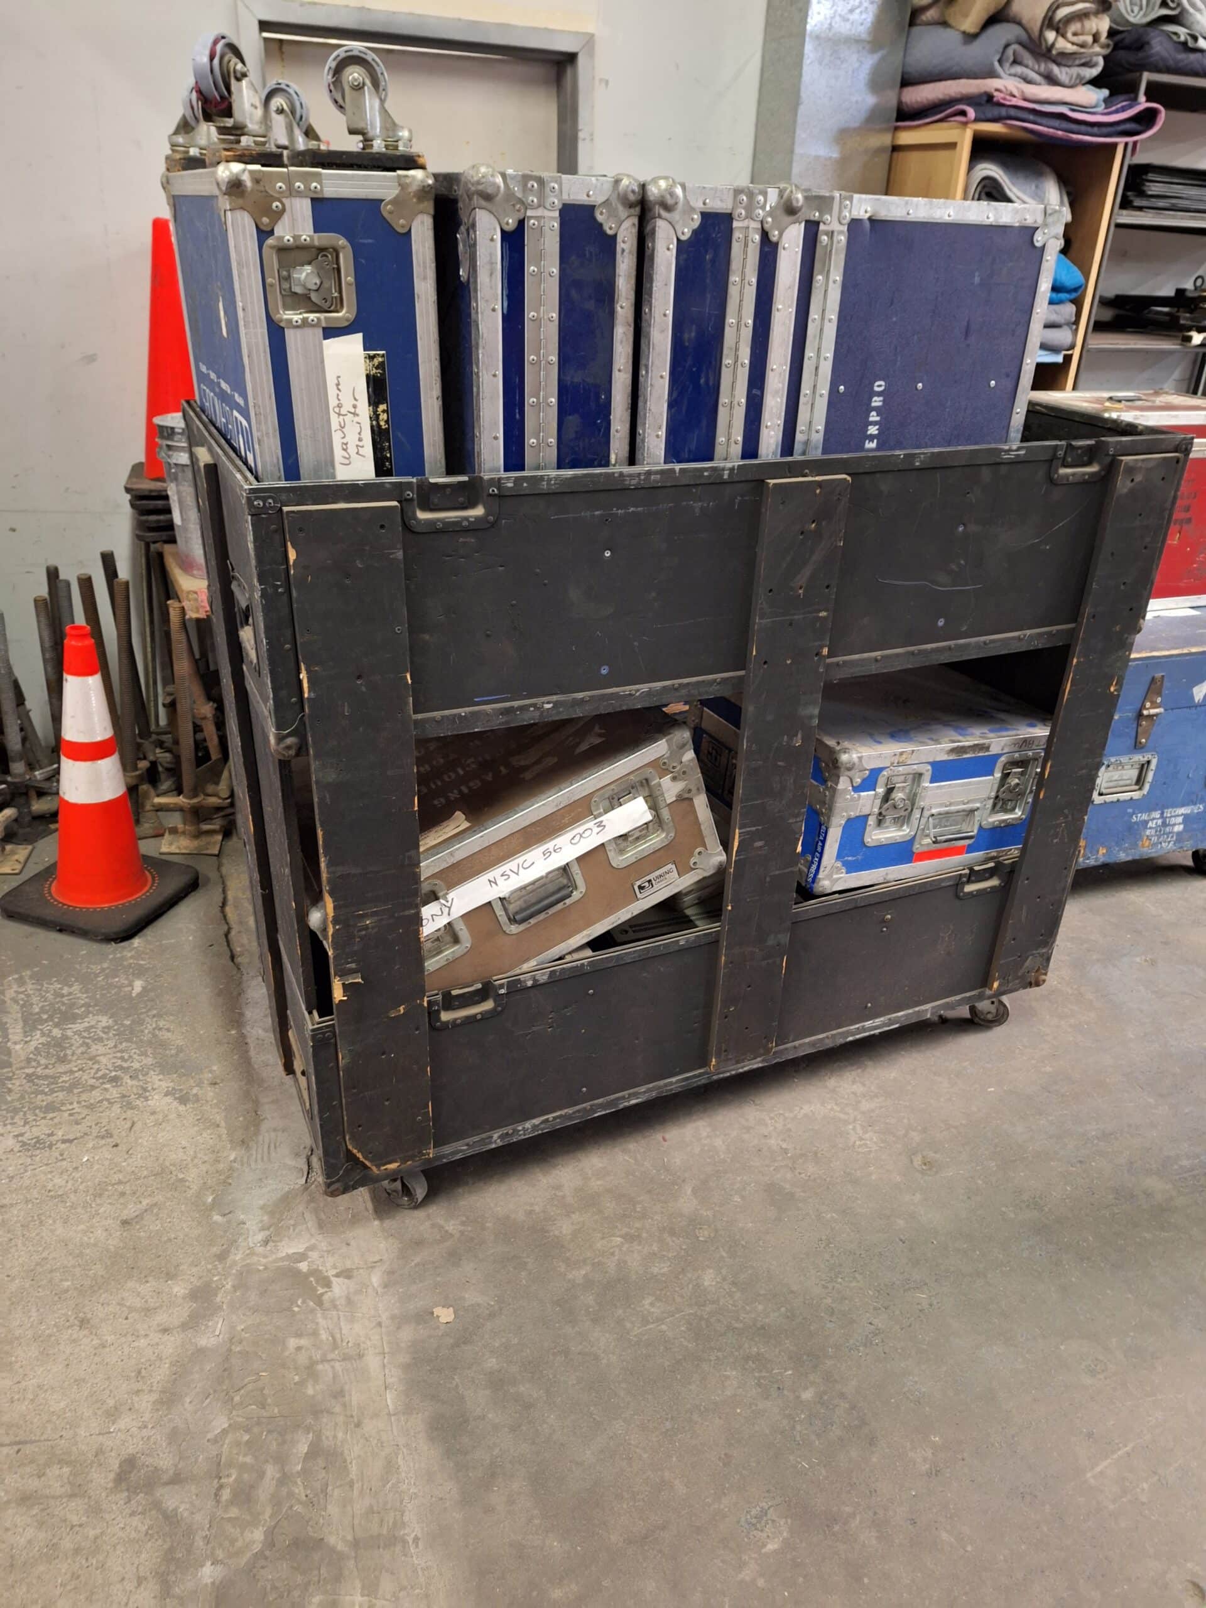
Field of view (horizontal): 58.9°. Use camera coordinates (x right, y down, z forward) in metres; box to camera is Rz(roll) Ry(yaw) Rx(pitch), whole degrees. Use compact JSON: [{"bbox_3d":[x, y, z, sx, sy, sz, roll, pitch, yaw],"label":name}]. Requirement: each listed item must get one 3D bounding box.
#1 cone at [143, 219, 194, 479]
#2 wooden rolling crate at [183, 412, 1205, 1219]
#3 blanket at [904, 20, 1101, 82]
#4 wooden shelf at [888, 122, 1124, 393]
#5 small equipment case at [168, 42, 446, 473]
[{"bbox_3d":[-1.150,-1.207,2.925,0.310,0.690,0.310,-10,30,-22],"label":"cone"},{"bbox_3d":[0.131,-0.073,2.081,1.580,1.290,0.735,-10,30,-22],"label":"wooden rolling crate"},{"bbox_3d":[1.264,-2.394,3.451,0.440,0.170,0.500,-10,30,-22],"label":"blanket"},{"bbox_3d":[1.286,-1.377,3.980,0.680,1.880,0.430,-10,30,-22],"label":"wooden shelf"},{"bbox_3d":[-0.420,-0.584,1.502,0.230,0.760,0.600,-10,30,-22],"label":"small equipment case"}]

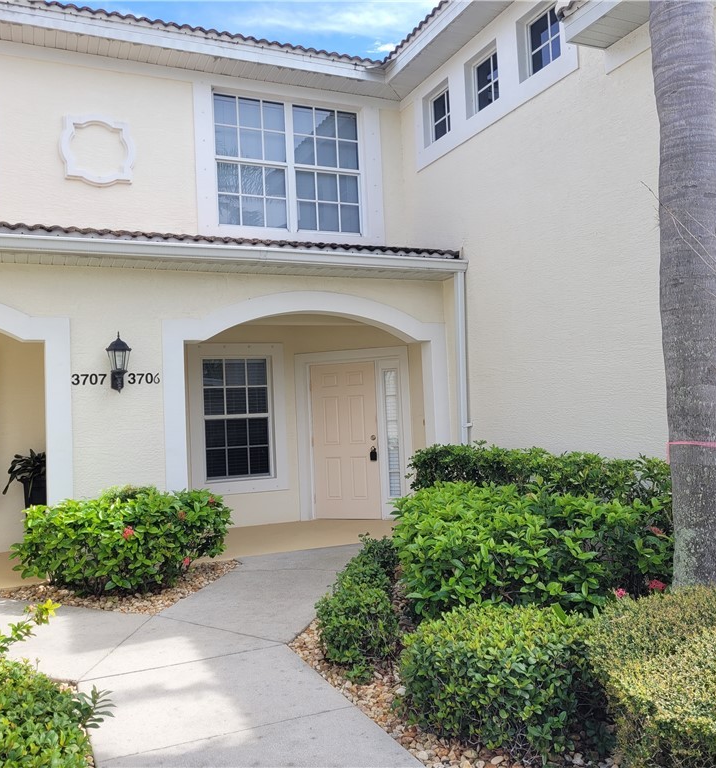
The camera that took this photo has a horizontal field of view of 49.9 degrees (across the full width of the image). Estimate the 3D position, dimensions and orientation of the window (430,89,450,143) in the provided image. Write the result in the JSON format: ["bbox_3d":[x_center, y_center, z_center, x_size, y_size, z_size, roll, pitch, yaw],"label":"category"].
[{"bbox_3d":[1.014,-3.110,8.921,0.100,0.610,0.595,-1,-3,-24],"label":"window"}]

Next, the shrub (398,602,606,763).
[{"bbox_3d":[0.601,1.279,3.337,0.820,0.495,0.740,-2,-3,0],"label":"shrub"}]

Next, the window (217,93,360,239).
[{"bbox_3d":[-0.784,-2.537,9.026,1.835,1.550,0.100,-1,-3,-24],"label":"window"}]

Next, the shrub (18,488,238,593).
[{"bbox_3d":[-1.967,1.313,6.552,1.720,0.750,1.000,-2,-3,-16],"label":"shrub"}]

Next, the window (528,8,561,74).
[{"bbox_3d":[1.783,-3.227,7.226,0.100,0.610,0.600,-1,-3,-24],"label":"window"}]

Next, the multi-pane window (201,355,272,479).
[{"bbox_3d":[-1.514,0.436,9.868,0.910,1.583,0.100,-1,-3,-24],"label":"multi-pane window"}]

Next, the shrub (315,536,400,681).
[{"bbox_3d":[0.059,1.360,4.886,0.520,0.430,2.000,-3,-3,2],"label":"shrub"}]

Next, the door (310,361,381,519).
[{"bbox_3d":[-0.161,0.760,10.156,0.915,2.040,0.080,-4,-3,20],"label":"door"}]

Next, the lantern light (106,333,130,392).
[{"bbox_3d":[-2.215,-0.202,7.131,0.235,0.580,0.260,-1,-3,-24],"label":"lantern light"}]

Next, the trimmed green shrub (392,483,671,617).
[{"bbox_3d":[1.192,1.176,5.443,1.800,0.740,1.200,-2,-3,0],"label":"trimmed green shrub"}]

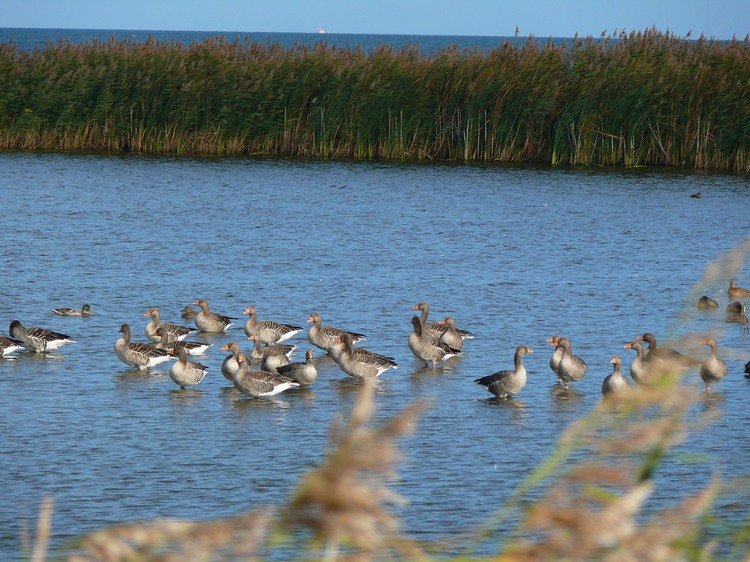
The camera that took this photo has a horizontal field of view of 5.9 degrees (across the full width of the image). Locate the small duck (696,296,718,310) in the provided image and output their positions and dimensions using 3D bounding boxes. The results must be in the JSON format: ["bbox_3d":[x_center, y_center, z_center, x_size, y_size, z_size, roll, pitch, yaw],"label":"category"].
[{"bbox_3d":[4.436,0.307,97.000,0.340,0.200,0.190,-1,2,-37],"label":"small duck"}]

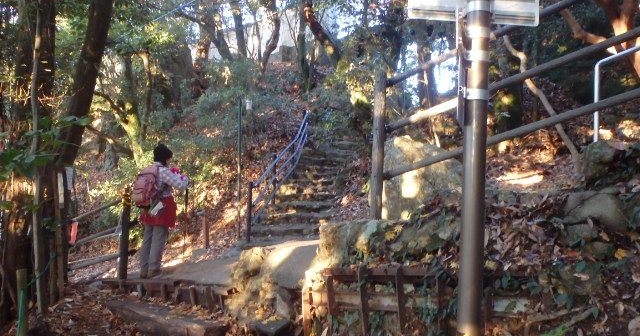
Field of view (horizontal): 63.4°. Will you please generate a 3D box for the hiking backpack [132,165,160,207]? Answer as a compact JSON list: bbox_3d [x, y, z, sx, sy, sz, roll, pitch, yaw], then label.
[{"bbox_3d":[-1.997,0.209,5.900,0.275,0.470,0.195,2,-11,33],"label":"hiking backpack"}]

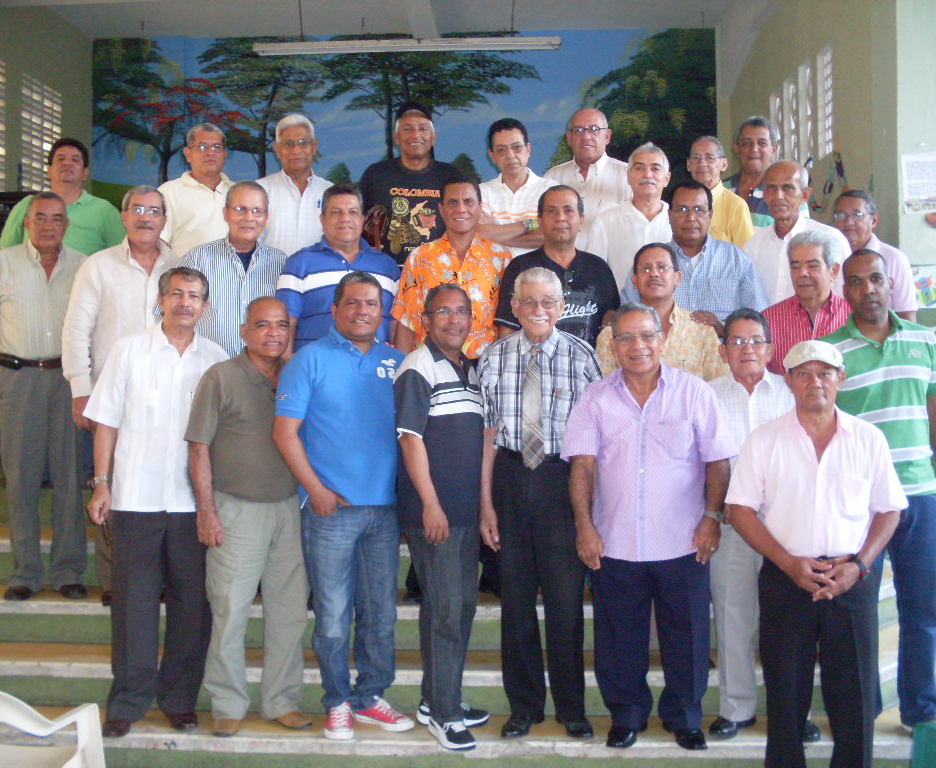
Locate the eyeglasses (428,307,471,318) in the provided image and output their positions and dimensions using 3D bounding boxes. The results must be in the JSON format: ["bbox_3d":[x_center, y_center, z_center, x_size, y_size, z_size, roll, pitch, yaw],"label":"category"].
[{"bbox_3d":[-0.076,-0.253,3.970,0.140,0.043,0.140,0,1,-17],"label":"eyeglasses"}]

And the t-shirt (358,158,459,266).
[{"bbox_3d":[-0.251,-0.777,5.280,0.510,0.600,0.270,0,2,-3],"label":"t-shirt"}]

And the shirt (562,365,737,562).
[{"bbox_3d":[0.660,0.289,4.090,0.600,0.700,0.320,0,2,7],"label":"shirt"}]

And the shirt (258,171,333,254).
[{"bbox_3d":[-0.789,-0.636,5.200,0.470,0.680,0.270,0,1,-8],"label":"shirt"}]

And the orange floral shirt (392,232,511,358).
[{"bbox_3d":[-0.044,-0.372,4.720,0.520,0.540,0.280,0,2,-3],"label":"orange floral shirt"}]

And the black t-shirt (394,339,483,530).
[{"bbox_3d":[-0.079,0.189,4.120,0.460,0.690,0.290,-1,2,-36],"label":"black t-shirt"}]

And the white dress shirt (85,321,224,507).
[{"bbox_3d":[-1.125,0.126,4.100,0.530,0.690,0.290,0,2,-23],"label":"white dress shirt"}]

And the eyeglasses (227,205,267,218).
[{"bbox_3d":[-0.910,-0.712,4.640,0.145,0.046,0.130,-1,2,-19],"label":"eyeglasses"}]

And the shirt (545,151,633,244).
[{"bbox_3d":[0.555,-0.717,5.180,0.490,0.690,0.280,0,1,5],"label":"shirt"}]

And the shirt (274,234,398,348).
[{"bbox_3d":[-0.544,-0.262,4.720,0.530,0.720,0.300,0,1,-14],"label":"shirt"}]

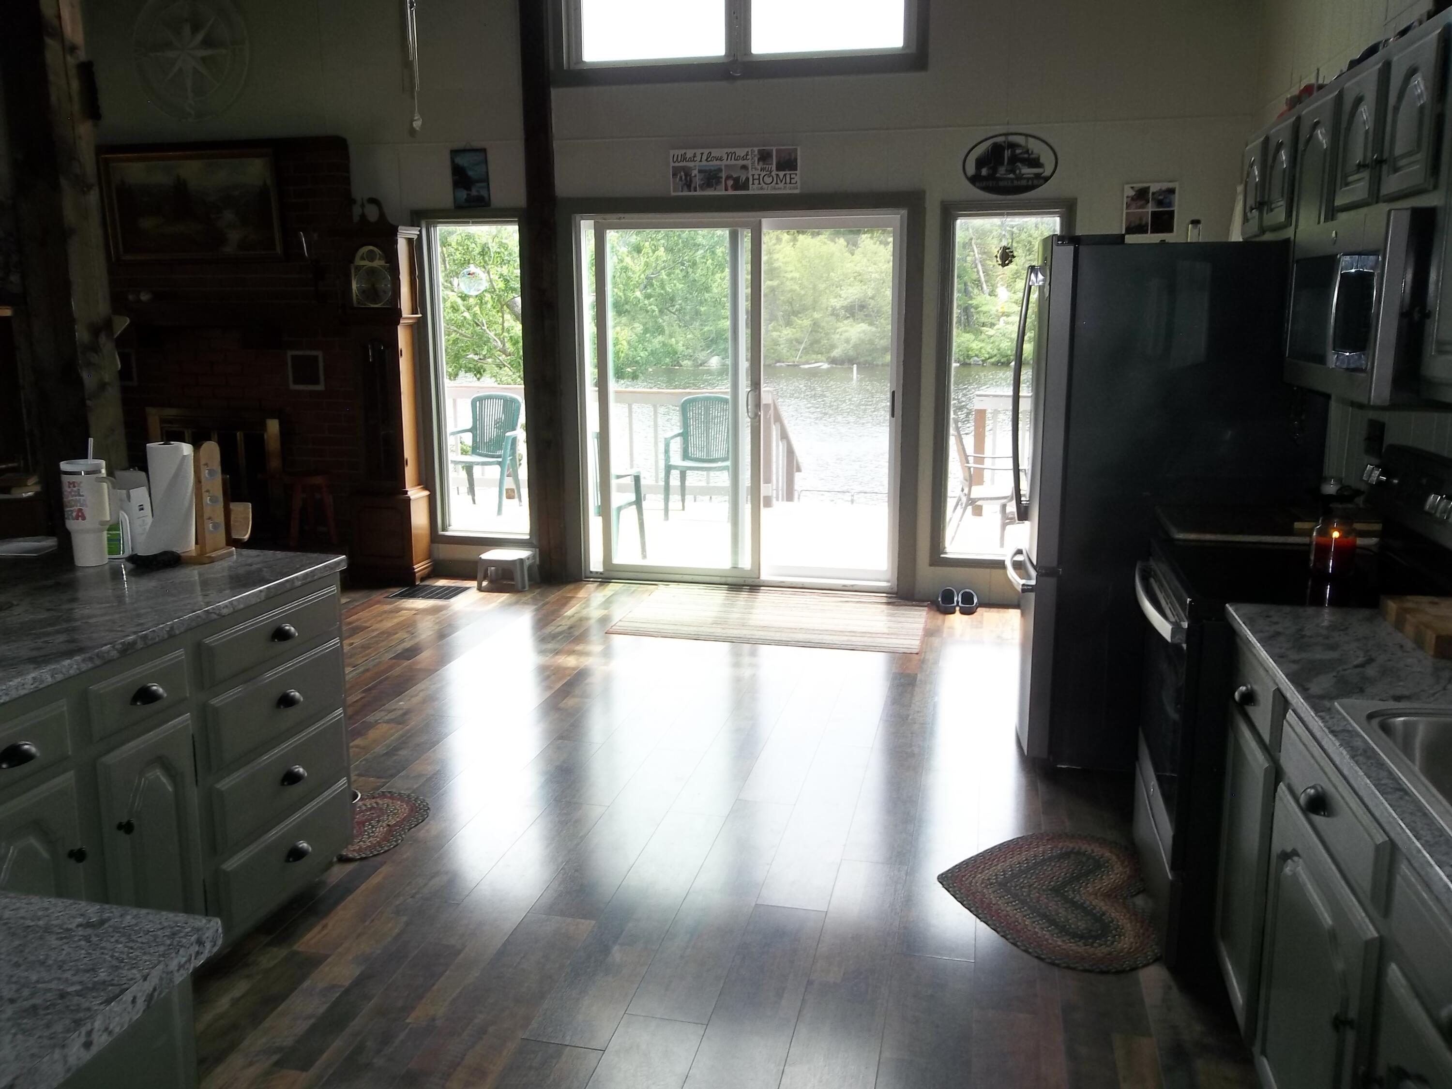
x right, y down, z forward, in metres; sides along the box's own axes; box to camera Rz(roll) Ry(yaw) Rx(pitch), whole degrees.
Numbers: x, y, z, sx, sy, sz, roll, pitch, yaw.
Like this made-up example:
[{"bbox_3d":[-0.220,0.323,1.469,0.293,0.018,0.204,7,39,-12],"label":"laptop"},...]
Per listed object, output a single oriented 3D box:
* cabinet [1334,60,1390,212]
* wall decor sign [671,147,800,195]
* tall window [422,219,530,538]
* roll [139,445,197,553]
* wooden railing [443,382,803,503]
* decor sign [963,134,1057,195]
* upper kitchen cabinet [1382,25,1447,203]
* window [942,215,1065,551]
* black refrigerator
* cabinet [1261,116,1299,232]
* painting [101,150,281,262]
[{"bbox_3d":[1.674,-0.979,2.730,0.310,0.318,0.326,2,12,13],"label":"cabinet"},{"bbox_3d":[0.048,-1.966,5.967,0.696,0.223,0.020,2,12,13],"label":"wall decor sign"},{"bbox_3d":[-1.436,-0.930,6.544,0.578,1.826,0.100,2,12,13],"label":"tall window"},{"bbox_3d":[-1.534,-0.123,3.128,0.122,0.285,0.122,0,11,0],"label":"roll"},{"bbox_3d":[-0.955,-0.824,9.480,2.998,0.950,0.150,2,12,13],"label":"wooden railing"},{"bbox_3d":[1.416,-1.897,5.648,0.454,0.292,0.020,2,12,13],"label":"decor sign"},{"bbox_3d":[1.601,-0.893,2.363,0.320,0.322,0.340,2,12,13],"label":"upper kitchen cabinet"},{"bbox_3d":[1.421,-0.801,5.902,0.557,1.811,0.100,2,12,13],"label":"window"},{"bbox_3d":[1.516,-0.171,4.070,0.935,1.765,0.830,2,12,13],"label":"black refrigerator"},{"bbox_3d":[1.855,-1.121,3.440,0.320,0.317,0.360,2,12,13],"label":"cabinet"},{"bbox_3d":[-3.117,-1.973,6.594,1.154,0.613,0.050,2,12,13],"label":"painting"}]

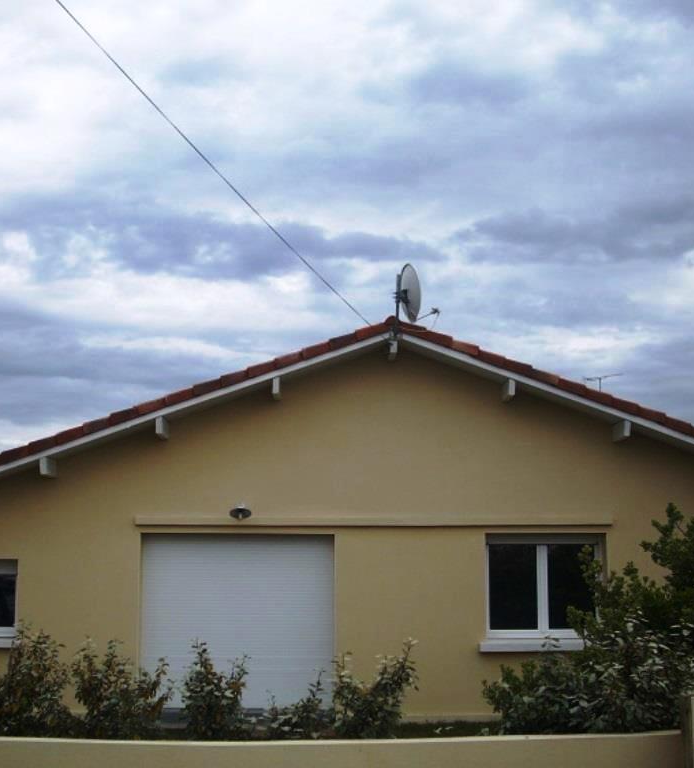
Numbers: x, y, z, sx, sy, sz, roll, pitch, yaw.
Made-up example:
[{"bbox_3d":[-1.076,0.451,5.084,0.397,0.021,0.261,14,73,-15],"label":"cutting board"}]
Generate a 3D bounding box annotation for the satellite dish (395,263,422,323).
[{"bbox_3d":[0.747,-1.119,13.508,0.250,0.786,0.680,4,-10,-21],"label":"satellite dish"}]

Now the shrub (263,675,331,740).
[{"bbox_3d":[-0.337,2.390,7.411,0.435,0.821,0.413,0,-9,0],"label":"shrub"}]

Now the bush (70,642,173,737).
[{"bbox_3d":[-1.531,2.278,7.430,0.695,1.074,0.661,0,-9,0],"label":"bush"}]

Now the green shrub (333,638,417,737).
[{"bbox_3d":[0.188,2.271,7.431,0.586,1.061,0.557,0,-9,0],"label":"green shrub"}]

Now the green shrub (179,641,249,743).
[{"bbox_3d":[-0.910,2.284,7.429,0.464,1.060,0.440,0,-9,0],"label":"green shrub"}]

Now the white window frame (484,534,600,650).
[{"bbox_3d":[2.375,2.552,13.363,1.494,1.416,0.160,0,-9,0],"label":"white window frame"}]

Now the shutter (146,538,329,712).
[{"bbox_3d":[-1.341,2.896,13.408,2.375,2.086,0.100,0,-9,0],"label":"shutter"}]

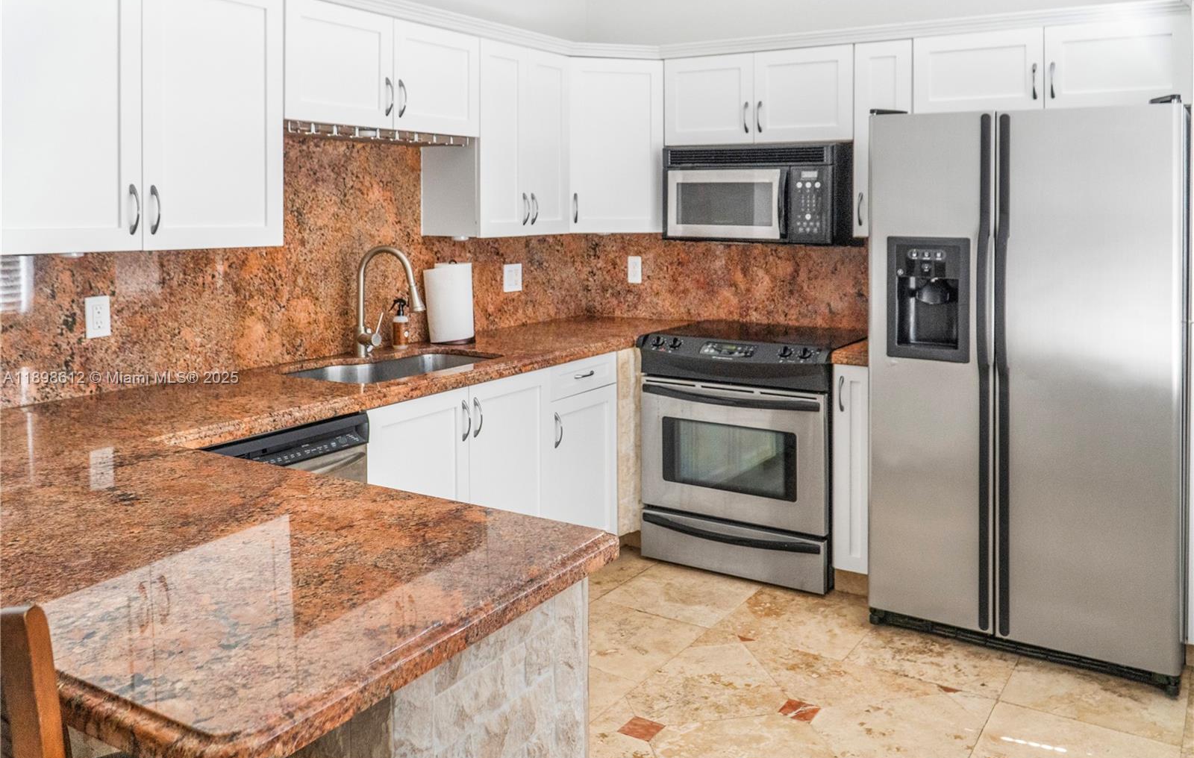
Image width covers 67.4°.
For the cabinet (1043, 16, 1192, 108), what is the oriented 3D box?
[{"bbox_3d":[1.888,-1.116,3.239,0.451,0.304,0.316,6,11,33],"label":"cabinet"}]

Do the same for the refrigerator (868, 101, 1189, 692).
[{"bbox_3d":[1.512,-0.013,3.122,0.925,1.785,0.810,6,11,33],"label":"refrigerator"}]

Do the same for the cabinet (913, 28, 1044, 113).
[{"bbox_3d":[1.498,-1.161,3.463,0.461,0.304,0.316,6,11,33],"label":"cabinet"}]

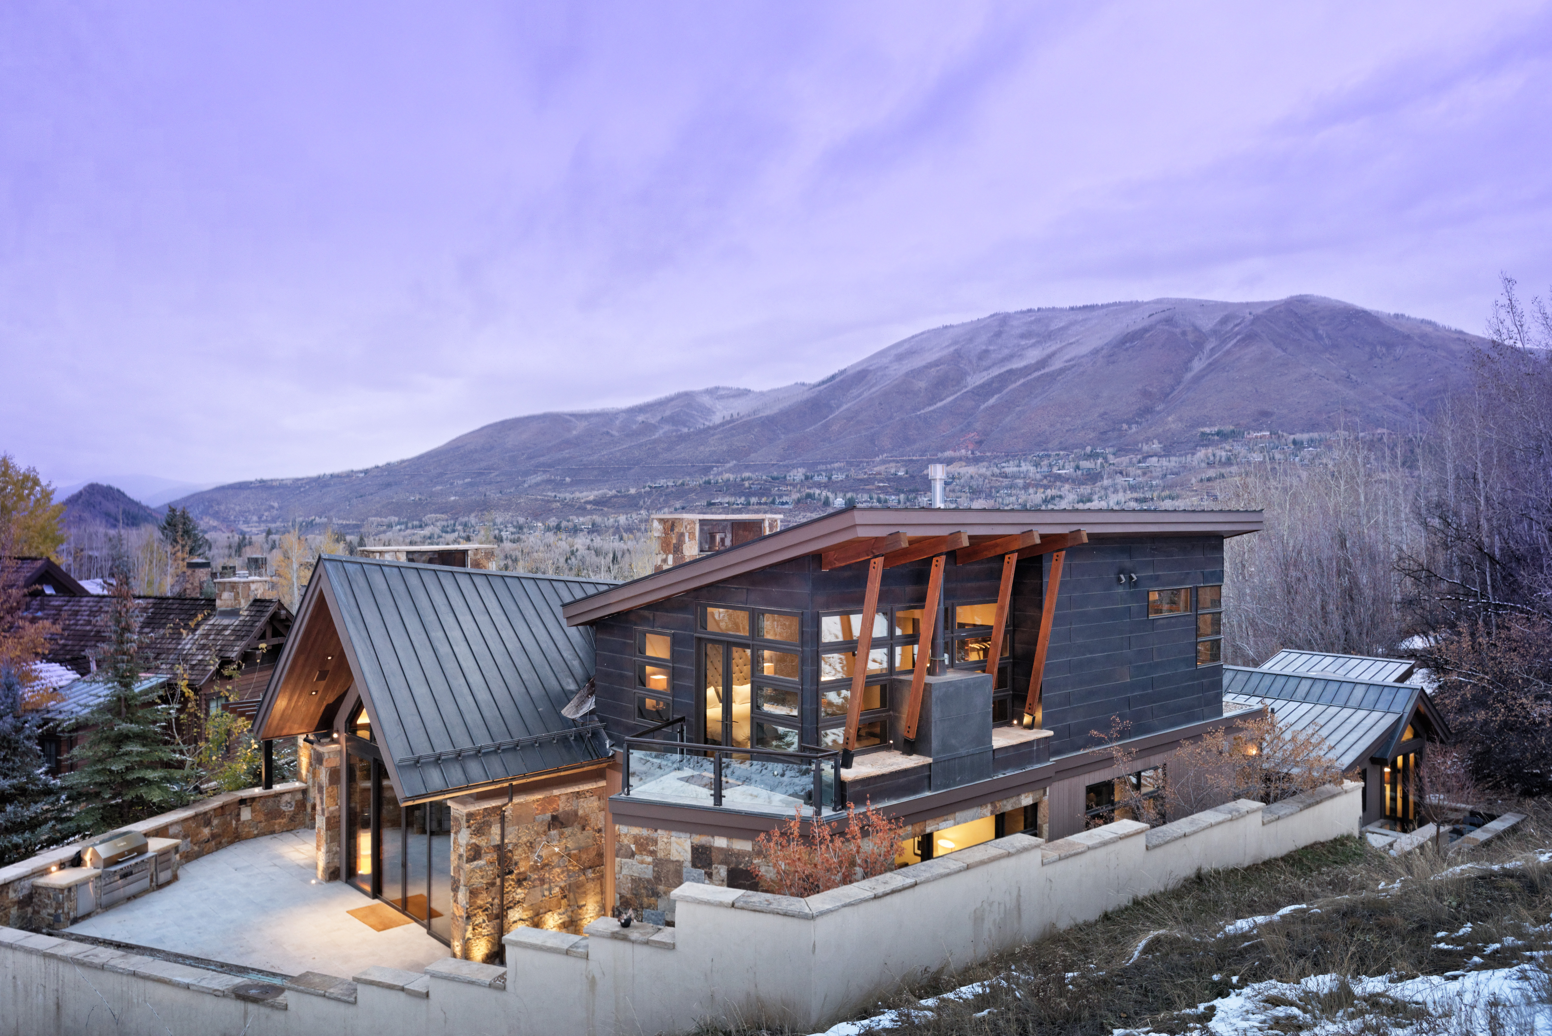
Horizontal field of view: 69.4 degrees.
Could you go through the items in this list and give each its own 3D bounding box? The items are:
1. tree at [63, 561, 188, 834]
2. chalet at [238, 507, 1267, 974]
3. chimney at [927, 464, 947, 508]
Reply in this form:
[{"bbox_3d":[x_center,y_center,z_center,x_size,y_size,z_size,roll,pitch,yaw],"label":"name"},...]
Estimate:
[{"bbox_3d":[-16.000,4.500,27.600,3.200,7.000,3.200,0,0,0],"label":"tree"},{"bbox_3d":[0.190,3.950,25.700,19.000,8.300,14.900,0,0,-42],"label":"chalet"},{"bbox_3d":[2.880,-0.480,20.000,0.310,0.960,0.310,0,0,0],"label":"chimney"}]

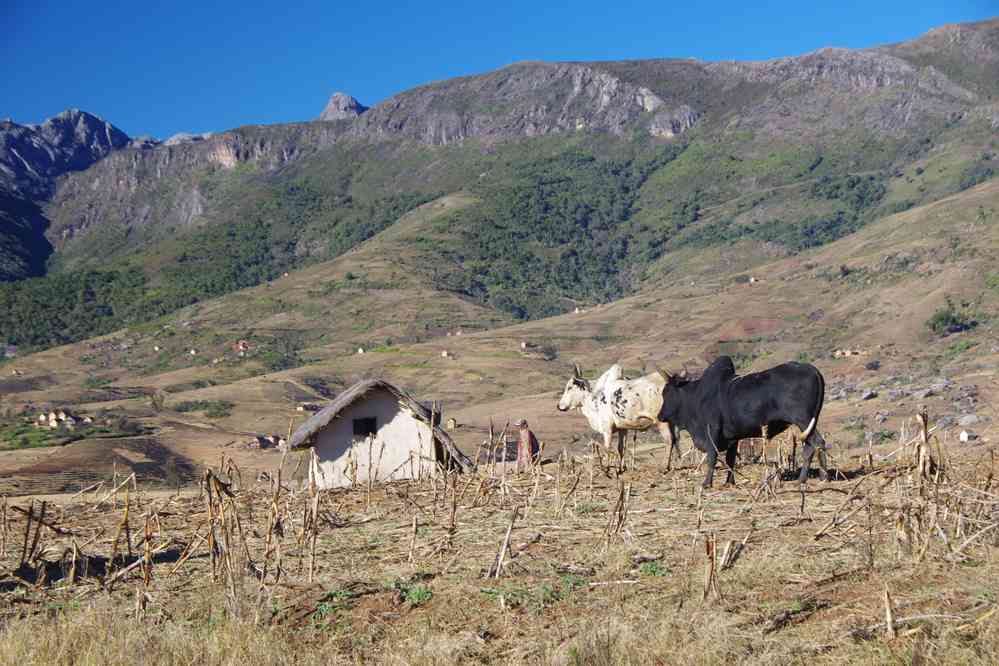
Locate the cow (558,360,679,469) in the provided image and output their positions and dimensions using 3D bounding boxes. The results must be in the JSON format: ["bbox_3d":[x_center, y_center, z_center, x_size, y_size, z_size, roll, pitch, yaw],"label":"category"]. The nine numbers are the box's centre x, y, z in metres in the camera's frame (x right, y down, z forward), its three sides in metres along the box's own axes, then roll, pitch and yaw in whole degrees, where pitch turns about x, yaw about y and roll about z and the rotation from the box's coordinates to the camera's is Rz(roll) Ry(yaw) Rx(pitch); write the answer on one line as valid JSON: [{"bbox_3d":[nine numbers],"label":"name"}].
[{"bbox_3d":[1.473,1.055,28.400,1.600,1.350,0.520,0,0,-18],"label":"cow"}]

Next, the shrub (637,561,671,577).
[{"bbox_3d":[1.036,1.573,15.200,0.210,0.095,0.180,0,0,0],"label":"shrub"}]

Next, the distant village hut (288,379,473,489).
[{"bbox_3d":[-2.463,2.161,47.500,3.800,2.500,4.000,0,0,-6],"label":"distant village hut"}]

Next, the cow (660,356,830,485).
[{"bbox_3d":[2.702,0.990,25.300,1.850,1.450,0.580,0,0,-10],"label":"cow"}]

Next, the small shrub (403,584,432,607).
[{"bbox_3d":[-0.486,1.558,13.500,0.180,0.120,0.170,0,0,0],"label":"small shrub"}]

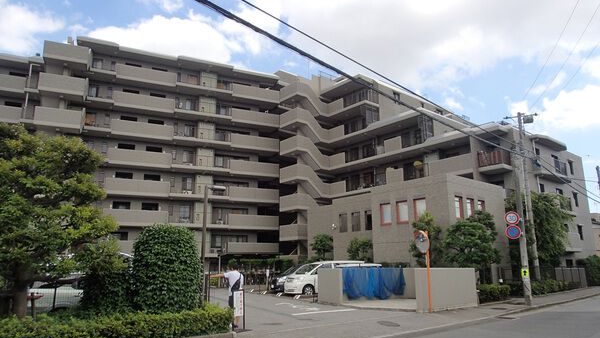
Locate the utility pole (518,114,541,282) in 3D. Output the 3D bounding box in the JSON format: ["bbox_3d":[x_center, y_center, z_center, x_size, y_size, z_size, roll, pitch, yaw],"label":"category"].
[{"bbox_3d":[14.438,1.822,27.127,0.360,11.304,0.360,12,-17,-44],"label":"utility pole"}]

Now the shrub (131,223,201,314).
[{"bbox_3d":[-3.406,2.791,11.063,1.620,2.700,1.500,5,-14,-24],"label":"shrub"}]

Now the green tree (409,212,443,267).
[{"bbox_3d":[7.028,4.740,24.138,1.900,4.500,1.900,-4,-13,15],"label":"green tree"}]

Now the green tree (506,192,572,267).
[{"bbox_3d":[16.669,5.018,30.212,4.000,6.500,3.800,-7,-14,28],"label":"green tree"}]

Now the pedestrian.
[{"bbox_3d":[-1.985,3.524,12.023,0.850,1.690,0.500,4,-13,-19],"label":"pedestrian"}]

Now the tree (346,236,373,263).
[{"bbox_3d":[4.263,6.592,30.286,2.000,3.600,1.900,-2,-13,8],"label":"tree"}]

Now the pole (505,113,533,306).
[{"bbox_3d":[9.316,1.579,18.533,0.340,8.129,0.340,12,-17,-44],"label":"pole"}]

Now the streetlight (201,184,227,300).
[{"bbox_3d":[-2.744,2.629,14.046,0.760,4.298,0.250,3,-13,-15],"label":"streetlight"}]

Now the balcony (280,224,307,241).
[{"bbox_3d":[-0.617,6.178,41.604,1.187,1.400,2.542,10,-16,-40],"label":"balcony"}]

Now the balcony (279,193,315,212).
[{"bbox_3d":[-0.353,3.359,43.299,2.200,1.600,2.800,9,-16,-37],"label":"balcony"}]

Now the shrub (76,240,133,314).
[{"bbox_3d":[-4.802,2.904,10.577,1.350,2.300,1.300,5,-14,-23],"label":"shrub"}]

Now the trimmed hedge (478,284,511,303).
[{"bbox_3d":[8.956,5.896,20.765,3.454,0.750,0.900,12,-17,-43],"label":"trimmed hedge"}]

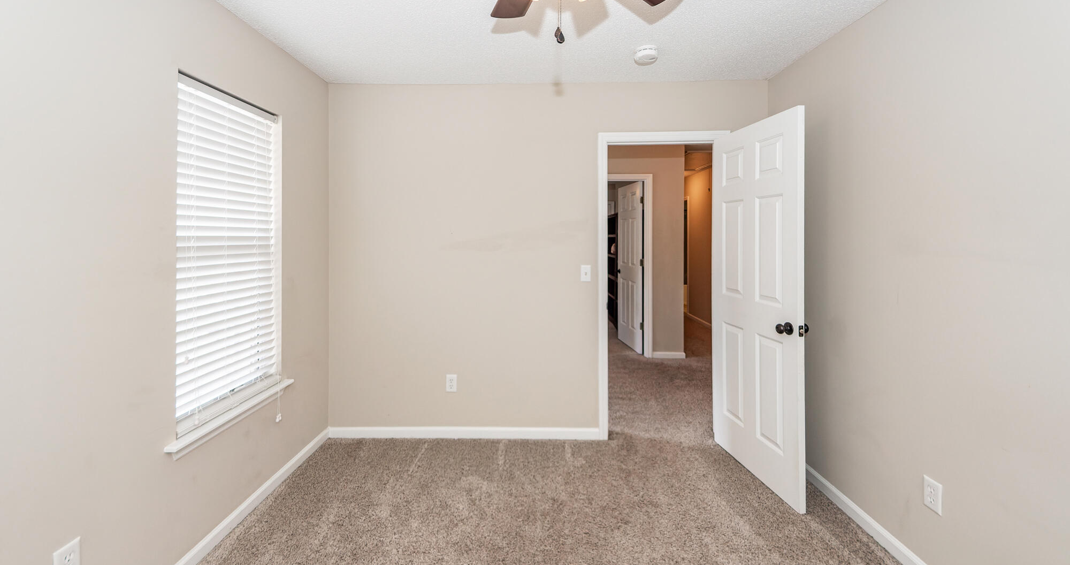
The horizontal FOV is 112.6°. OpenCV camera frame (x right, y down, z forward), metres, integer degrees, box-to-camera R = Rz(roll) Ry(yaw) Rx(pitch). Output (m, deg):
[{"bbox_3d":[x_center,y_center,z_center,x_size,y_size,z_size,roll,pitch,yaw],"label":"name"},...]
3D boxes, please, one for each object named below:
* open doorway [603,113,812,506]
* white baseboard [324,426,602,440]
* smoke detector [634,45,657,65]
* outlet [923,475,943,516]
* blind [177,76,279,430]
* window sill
[{"bbox_3d":[0.912,0.108,2.174,0.960,2.120,0.730,0,4,1],"label":"open doorway"},{"bbox_3d":[-0.501,1.091,2.563,1.920,0.095,0.016,0,4,1],"label":"white baseboard"},{"bbox_3d":[0.624,-1.278,2.000,0.135,0.045,0.135,0,4,1],"label":"smoke detector"},{"bbox_3d":[1.591,0.852,1.429,0.008,0.118,0.066,0,4,1],"label":"outlet"},{"bbox_3d":[-1.479,-0.150,1.767,0.060,1.480,0.590,0,4,1],"label":"blind"},{"bbox_3d":[-1.454,0.641,1.740,0.100,0.078,0.700,0,4,1],"label":"window sill"}]

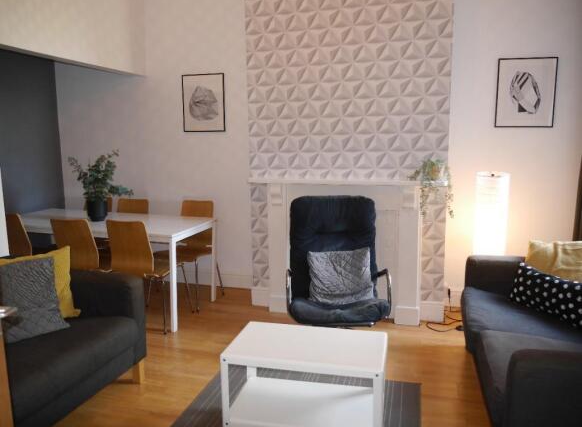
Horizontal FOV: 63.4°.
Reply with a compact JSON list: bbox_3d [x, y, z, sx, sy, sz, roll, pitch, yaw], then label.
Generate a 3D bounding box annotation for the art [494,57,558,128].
[{"bbox_3d":[1.834,-0.937,3.663,0.420,0.525,0.025,2,9,16],"label":"art"}]

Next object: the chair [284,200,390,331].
[{"bbox_3d":[0.293,0.427,3.172,0.635,1.040,0.690,0,9,0],"label":"chair"}]

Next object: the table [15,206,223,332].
[{"bbox_3d":[-1.586,0.428,4.034,1.750,0.742,0.735,3,10,16],"label":"table"}]

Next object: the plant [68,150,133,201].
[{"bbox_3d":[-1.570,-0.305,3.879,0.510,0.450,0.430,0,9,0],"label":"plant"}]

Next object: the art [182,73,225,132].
[{"bbox_3d":[-0.823,-1.036,4.440,0.420,0.525,0.025,2,9,16],"label":"art"}]

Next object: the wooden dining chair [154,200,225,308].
[{"bbox_3d":[-0.938,0.357,4.219,0.480,0.870,0.550,2,9,16],"label":"wooden dining chair"}]

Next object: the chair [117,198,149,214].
[{"bbox_3d":[-1.587,0.322,4.339,0.450,0.850,0.530,3,10,15],"label":"chair"}]

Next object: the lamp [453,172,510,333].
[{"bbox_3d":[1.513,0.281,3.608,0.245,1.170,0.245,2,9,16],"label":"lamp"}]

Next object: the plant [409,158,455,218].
[{"bbox_3d":[1.018,-0.175,3.430,0.340,0.440,0.260,3,10,15],"label":"plant"}]

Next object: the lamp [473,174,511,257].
[{"bbox_3d":[1.518,0.280,3.617,0.235,1.170,0.235,2,9,16],"label":"lamp"}]

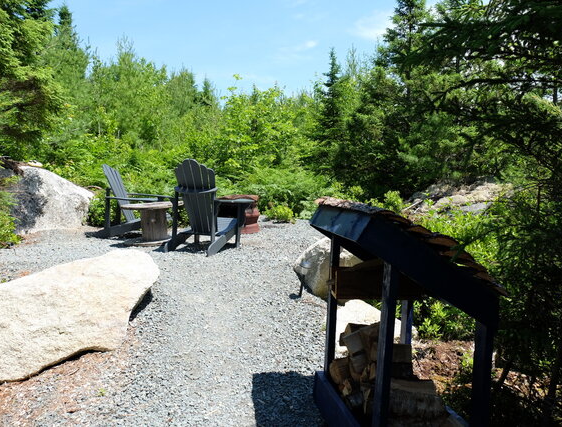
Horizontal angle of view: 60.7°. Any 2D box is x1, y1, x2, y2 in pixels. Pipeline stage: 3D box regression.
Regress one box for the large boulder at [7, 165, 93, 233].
[{"bbox_3d":[-3.381,-0.253,6.907,1.250,0.930,0.950,0,6,-17],"label":"large boulder"}]

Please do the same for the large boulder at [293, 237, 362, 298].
[{"bbox_3d":[0.452,0.473,4.377,0.600,0.500,0.520,2,5,0],"label":"large boulder"}]

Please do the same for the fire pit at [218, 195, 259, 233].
[{"bbox_3d":[-0.618,-0.002,6.726,0.600,0.530,0.580,2,5,0],"label":"fire pit"}]

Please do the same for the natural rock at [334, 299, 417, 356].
[{"bbox_3d":[0.674,0.794,3.536,0.620,0.310,0.520,1,5,-6],"label":"natural rock"}]

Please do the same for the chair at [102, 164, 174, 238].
[{"bbox_3d":[-1.926,-0.183,6.404,0.840,0.990,0.730,2,5,7],"label":"chair"}]

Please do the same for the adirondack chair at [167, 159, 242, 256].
[{"bbox_3d":[-0.829,-0.081,5.548,0.730,0.990,0.840,4,6,28],"label":"adirondack chair"}]

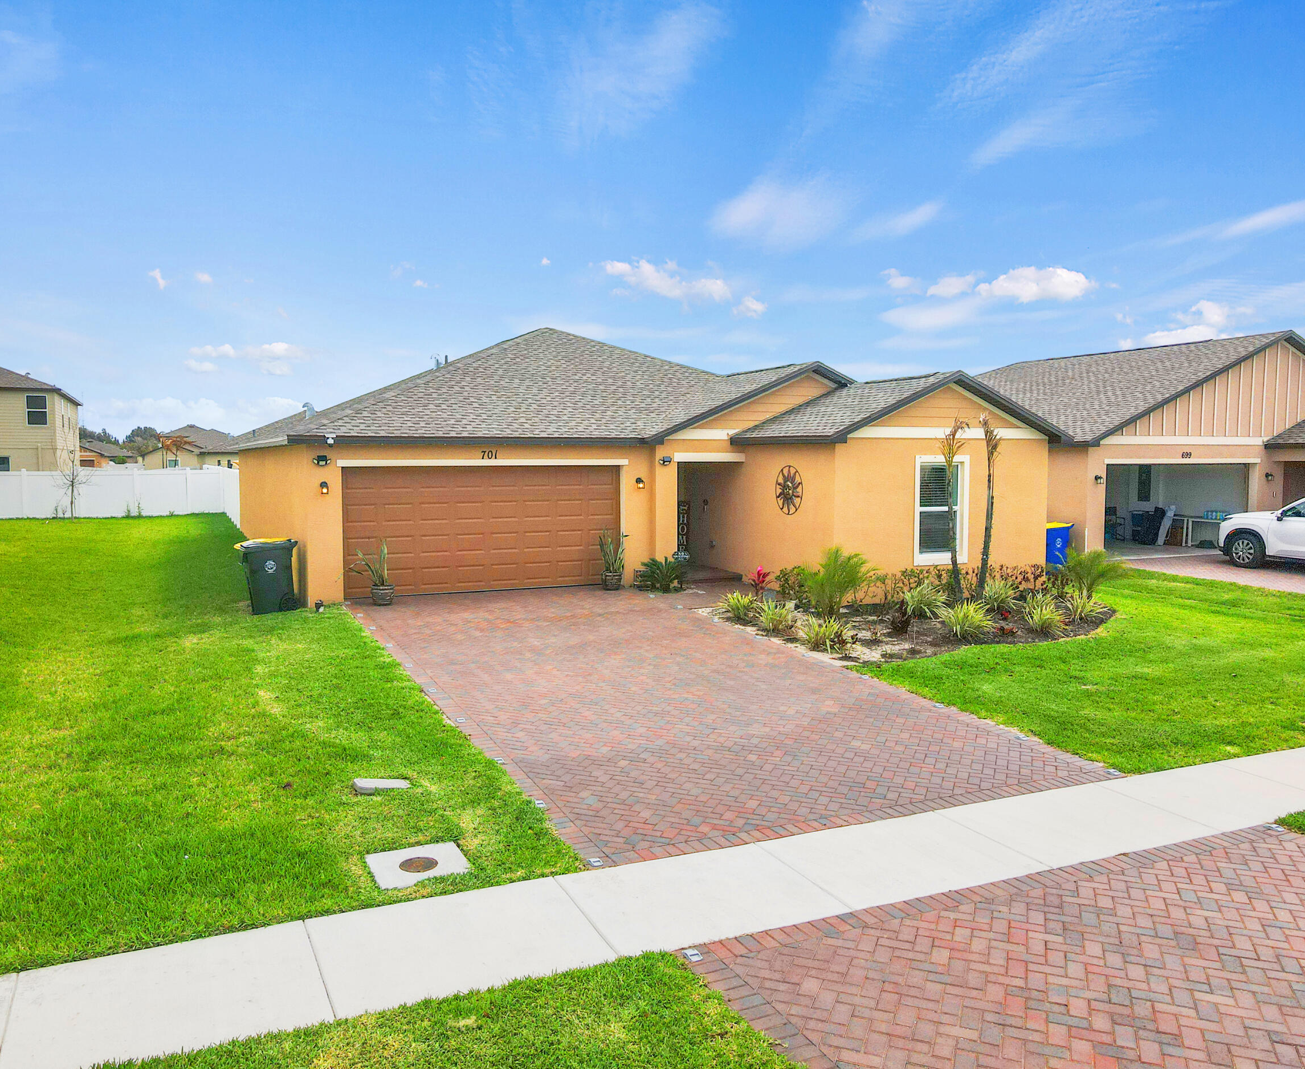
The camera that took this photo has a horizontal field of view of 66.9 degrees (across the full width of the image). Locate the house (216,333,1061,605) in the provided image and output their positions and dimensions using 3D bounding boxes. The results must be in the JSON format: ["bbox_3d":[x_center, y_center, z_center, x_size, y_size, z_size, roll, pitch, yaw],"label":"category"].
[{"bbox_3d":[-2.516,-2.177,23.769,12.900,5.500,19.600,-2,5,-25],"label":"house"}]

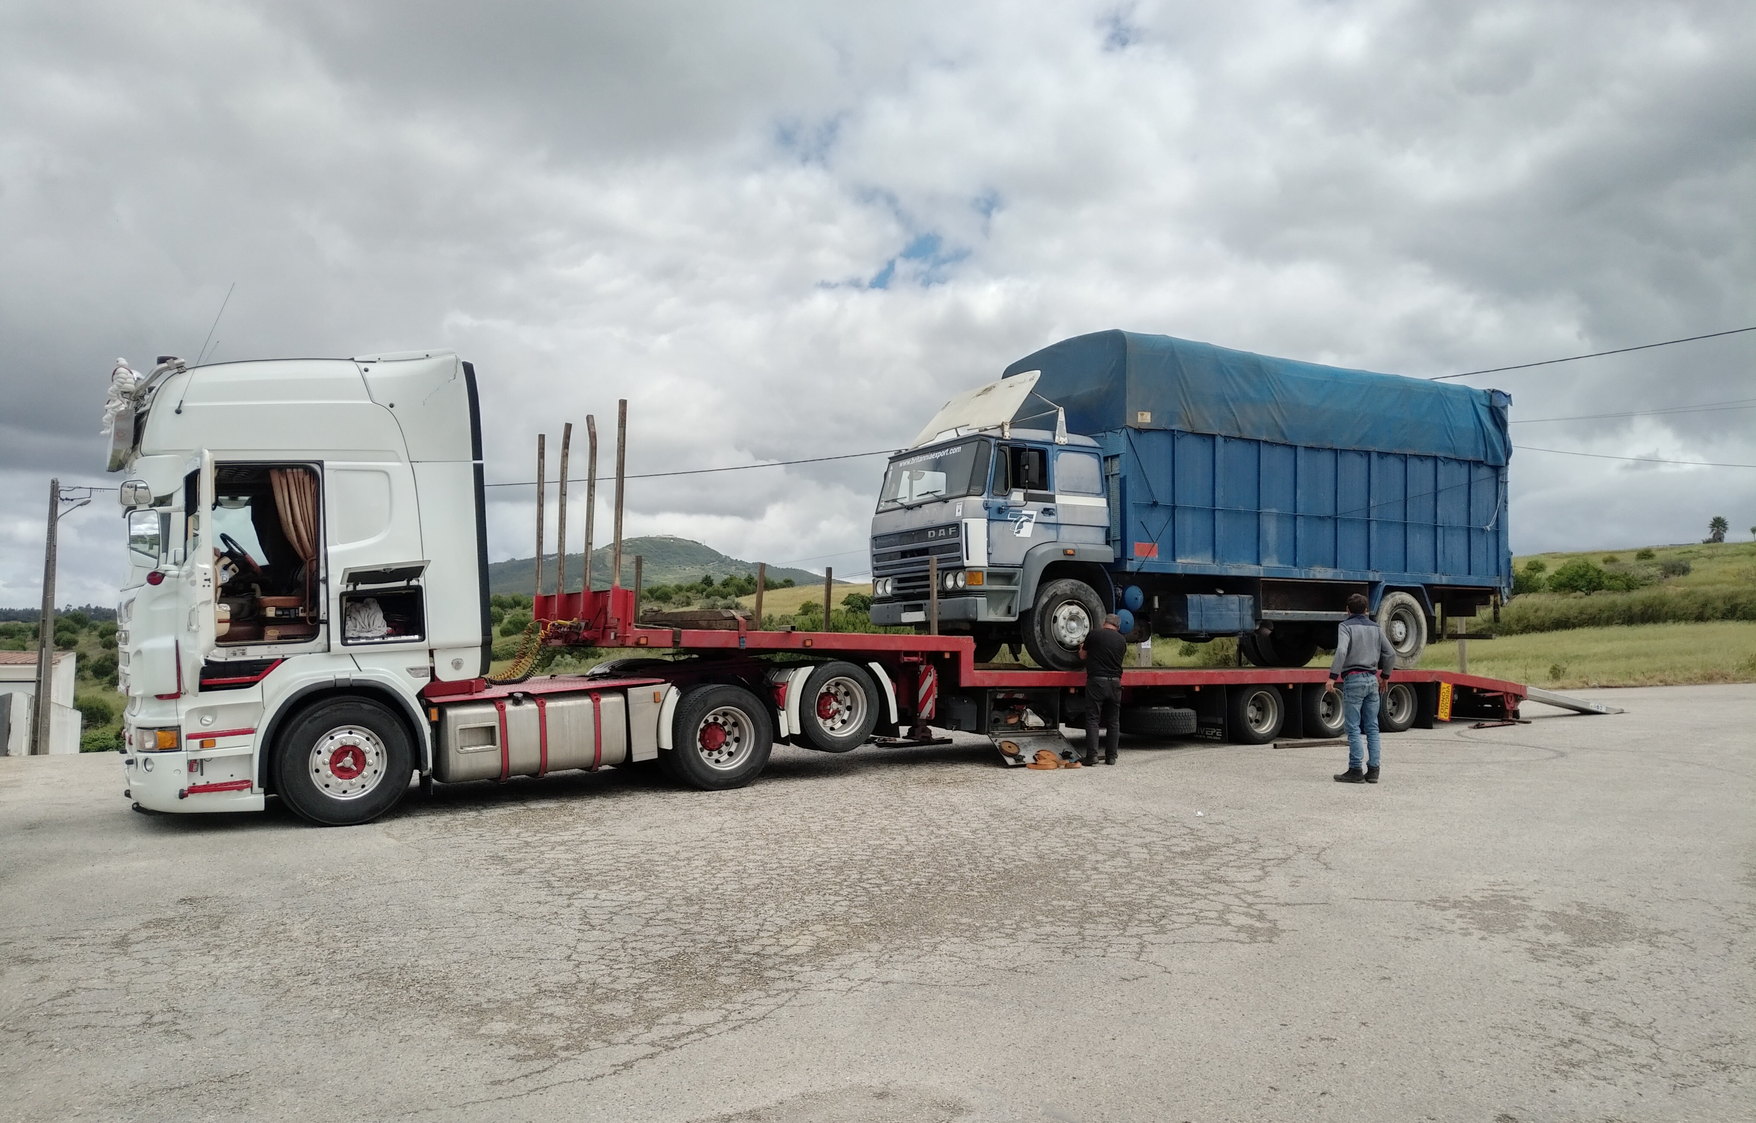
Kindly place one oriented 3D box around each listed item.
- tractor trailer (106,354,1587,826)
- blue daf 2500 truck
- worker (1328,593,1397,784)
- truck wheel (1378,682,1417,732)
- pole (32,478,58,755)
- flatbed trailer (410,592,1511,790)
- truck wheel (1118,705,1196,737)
[{"bbox_3d":[1.405,0.310,14.873,18.240,4.050,2.750,1,-4,-32],"label":"tractor trailer"},{"bbox_3d":[4.783,-0.623,17.053,9.850,4.220,2.550,3,-5,-31],"label":"blue daf 2500 truck"},{"bbox_3d":[4.603,1.213,11.705,0.620,1.790,0.360,0,-3,-5],"label":"worker"},{"bbox_3d":[7.148,1.979,17.038,0.810,0.810,0.300,1,-4,-31],"label":"truck wheel"},{"bbox_3d":[-20.455,1.486,30.000,0.400,7.100,0.400,-1,-3,0],"label":"pole"},{"bbox_3d":[2.774,1.402,15.703,15.100,1.920,2.550,1,-4,-31],"label":"flatbed trailer"},{"bbox_3d":[3.536,2.002,15.329,1.000,0.310,1.000,-1,-3,0],"label":"truck wheel"}]

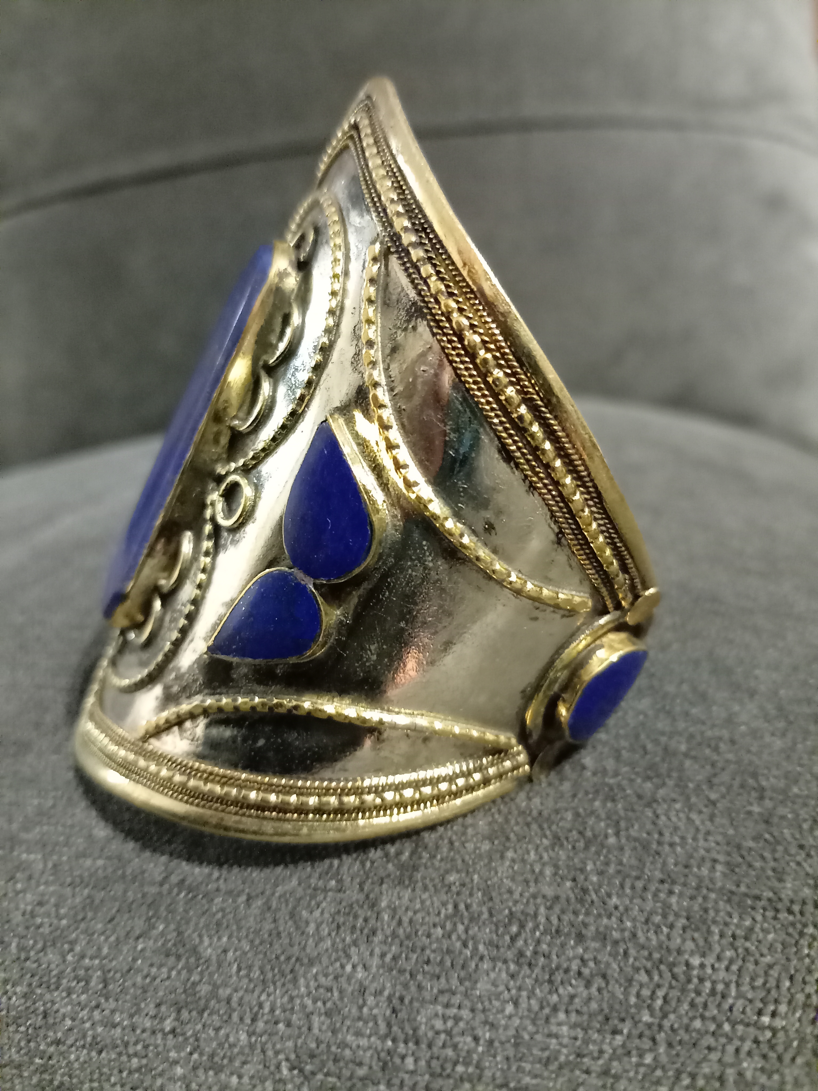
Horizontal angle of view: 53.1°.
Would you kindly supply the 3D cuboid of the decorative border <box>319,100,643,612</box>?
[{"bbox_3d":[0.006,-0.022,0.089,0.011,0.066,0.024,-28,-7,-2],"label":"decorative border"}]

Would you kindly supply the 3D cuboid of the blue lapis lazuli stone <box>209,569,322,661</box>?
[{"bbox_3d":[-0.015,0.009,0.088,0.016,0.010,0.004,-35,-8,22],"label":"blue lapis lazuli stone"}]

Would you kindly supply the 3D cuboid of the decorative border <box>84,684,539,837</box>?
[{"bbox_3d":[-0.019,0.026,0.104,0.067,0.012,0.022,1,6,21],"label":"decorative border"}]

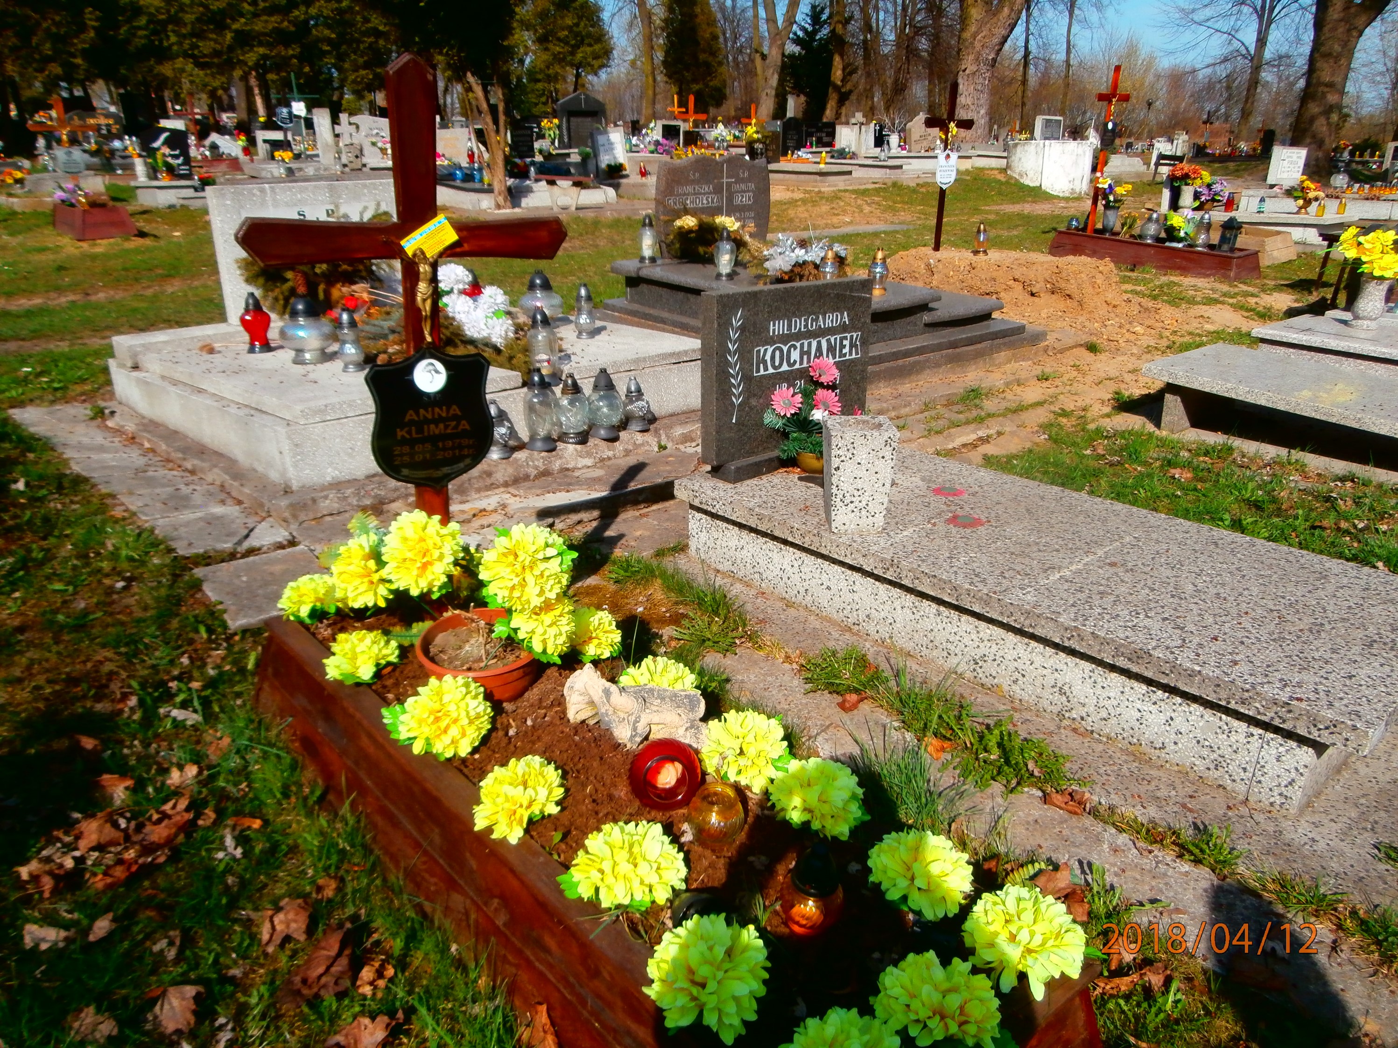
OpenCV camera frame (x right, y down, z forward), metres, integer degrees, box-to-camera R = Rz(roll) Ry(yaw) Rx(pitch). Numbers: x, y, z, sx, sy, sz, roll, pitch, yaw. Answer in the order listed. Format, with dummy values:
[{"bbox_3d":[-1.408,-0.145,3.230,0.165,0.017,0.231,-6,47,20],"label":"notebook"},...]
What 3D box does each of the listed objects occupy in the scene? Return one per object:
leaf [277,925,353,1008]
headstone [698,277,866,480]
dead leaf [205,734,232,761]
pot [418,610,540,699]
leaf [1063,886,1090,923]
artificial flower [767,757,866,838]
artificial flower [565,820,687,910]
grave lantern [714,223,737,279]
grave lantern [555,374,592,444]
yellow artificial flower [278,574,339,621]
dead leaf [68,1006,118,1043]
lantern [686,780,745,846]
[{"bbox_3d":[-0.569,0.656,1.436,0.085,0.045,0.130,5,21,14],"label":"leaf"},{"bbox_3d":[0.306,-0.530,3.273,0.740,0.548,0.078,-18,27,-39],"label":"headstone"},{"bbox_3d":[-1.035,0.481,2.089,0.065,0.030,0.065,0,21,0],"label":"dead leaf"},{"bbox_3d":[-0.427,0.281,1.892,0.236,0.125,0.236,0,21,0],"label":"pot"},{"bbox_3d":[0.613,0.620,1.580,0.046,0.040,0.050,11,23,24],"label":"leaf"},{"bbox_3d":[0.181,0.419,1.479,0.150,0.115,0.150,0,20,0],"label":"artificial flower"},{"bbox_3d":[-0.100,0.476,1.353,0.165,0.095,0.150,0,21,0],"label":"artificial flower"},{"bbox_3d":[0.176,-1.798,6.411,0.148,0.335,0.148,0,21,0],"label":"grave lantern"},{"bbox_3d":[-0.508,-0.469,3.909,0.129,0.277,0.129,0,21,0],"label":"grave lantern"},{"bbox_3d":[-0.892,0.168,2.208,0.130,0.110,0.125,0,20,0],"label":"yellow artificial flower"},{"bbox_3d":[-0.844,0.697,1.350,0.075,0.030,0.070,0,21,0],"label":"dead leaf"},{"bbox_3d":[0.026,0.438,1.470,0.090,0.090,0.090,0,21,0],"label":"lantern"}]

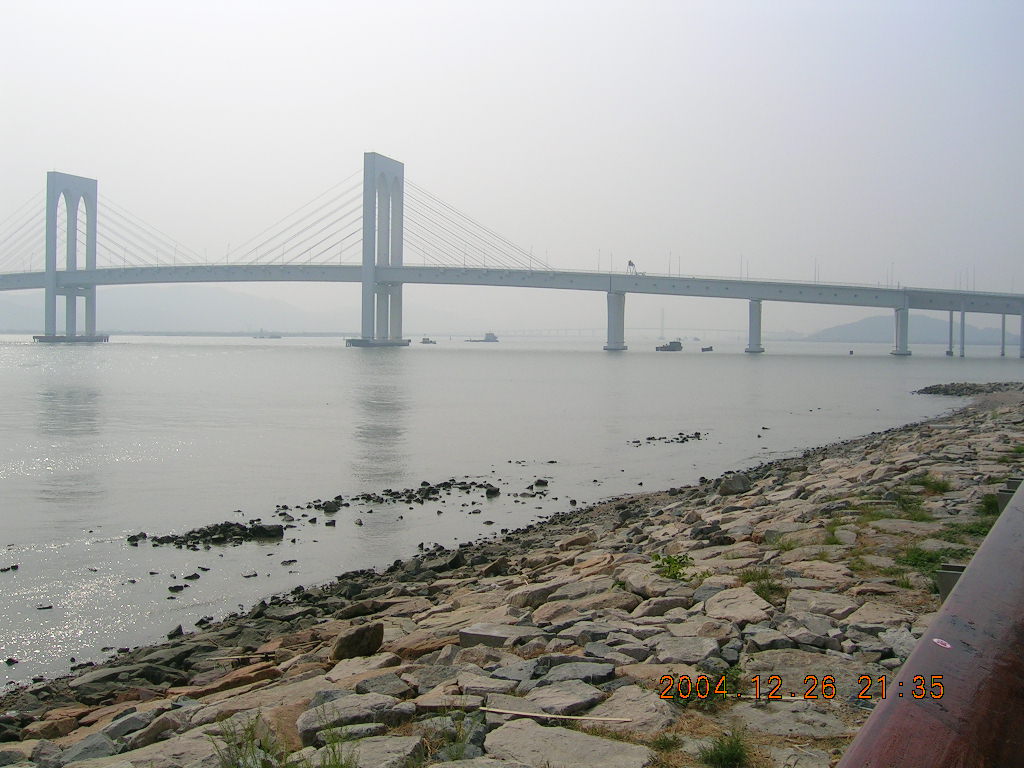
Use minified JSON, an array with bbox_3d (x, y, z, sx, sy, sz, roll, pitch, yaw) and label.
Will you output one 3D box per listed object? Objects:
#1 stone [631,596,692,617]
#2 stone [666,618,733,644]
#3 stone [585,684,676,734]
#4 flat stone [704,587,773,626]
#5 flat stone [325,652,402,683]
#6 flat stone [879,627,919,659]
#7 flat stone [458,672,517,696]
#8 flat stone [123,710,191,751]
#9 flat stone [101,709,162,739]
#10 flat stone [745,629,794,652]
[{"bbox_3d":[1.371,2.069,9.483,0.544,0.160,0.360,-5,-1,8],"label":"stone"},{"bbox_3d":[1.409,1.844,7.763,0.425,0.128,0.351,-4,3,-10],"label":"stone"},{"bbox_3d":[0.685,1.877,5.992,0.389,0.119,0.389,-6,4,-40],"label":"stone"},{"bbox_3d":[1.984,1.978,9.067,0.546,0.150,0.800,-5,0,12],"label":"flat stone"},{"bbox_3d":[-1.301,2.470,9.042,0.634,0.136,0.430,-7,-3,-18],"label":"flat stone"},{"bbox_3d":[2.761,1.863,7.397,0.260,0.130,0.360,-3,0,20],"label":"flat stone"},{"bbox_3d":[-0.174,2.173,7.392,0.361,0.120,0.232,-5,-1,-16],"label":"flat stone"},{"bbox_3d":[-2.823,2.744,8.215,0.504,0.145,0.346,-8,0,-22],"label":"flat stone"},{"bbox_3d":[-3.262,2.910,8.889,0.502,0.136,0.349,-7,-3,-20],"label":"flat stone"},{"bbox_3d":[1.791,1.785,7.214,0.302,0.111,0.238,-3,3,0],"label":"flat stone"}]

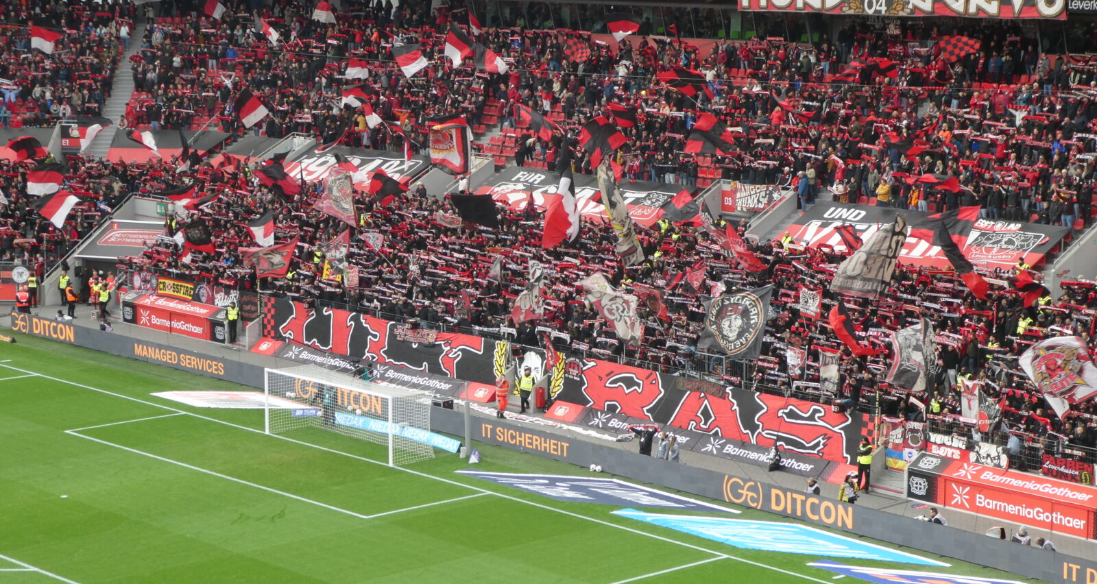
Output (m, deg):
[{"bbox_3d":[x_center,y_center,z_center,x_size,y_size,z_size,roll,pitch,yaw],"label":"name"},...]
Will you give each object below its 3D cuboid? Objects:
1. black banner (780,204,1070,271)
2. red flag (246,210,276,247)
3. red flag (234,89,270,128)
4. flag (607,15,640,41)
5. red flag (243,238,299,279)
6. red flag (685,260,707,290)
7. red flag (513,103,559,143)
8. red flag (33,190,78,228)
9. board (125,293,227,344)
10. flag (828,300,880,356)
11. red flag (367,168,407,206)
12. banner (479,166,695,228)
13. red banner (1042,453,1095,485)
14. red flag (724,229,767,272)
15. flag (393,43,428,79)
[{"bbox_3d":[14.867,-2.308,90.112,12.900,0.150,3.100,9,41,46],"label":"black banner"},{"bbox_3d":[-13.940,-3.075,107.548,1.450,1.800,0.400,-1,8,-7],"label":"red flag"},{"bbox_3d":[-16.561,-10.175,123.353,1.573,1.811,0.400,-39,1,11],"label":"red flag"},{"bbox_3d":[3.914,-13.799,115.779,1.800,1.400,0.400,1,8,2],"label":"flag"},{"bbox_3d":[-12.958,-1.577,103.357,2.550,1.950,0.450,-1,8,-7],"label":"red flag"},{"bbox_3d":[5.886,-0.684,88.571,0.900,1.200,0.250,1,8,4],"label":"red flag"},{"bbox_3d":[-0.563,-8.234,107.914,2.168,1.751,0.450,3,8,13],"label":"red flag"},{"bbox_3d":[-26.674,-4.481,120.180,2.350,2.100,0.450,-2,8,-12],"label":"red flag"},{"bbox_3d":[-17.960,1.202,107.422,0.600,1.400,9.200,-7,11,-43],"label":"board"},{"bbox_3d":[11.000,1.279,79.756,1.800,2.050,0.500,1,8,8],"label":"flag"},{"bbox_3d":[-7.798,-5.095,107.650,1.913,1.830,0.450,2,8,10],"label":"red flag"},{"bbox_3d":[1.351,-4.498,103.329,12.600,0.300,3.600,9,37,46],"label":"banner"},{"bbox_3d":[16.885,5.773,72.181,0.060,0.700,1.950,-7,11,-43],"label":"red banner"},{"bbox_3d":[7.980,-1.748,89.616,1.731,1.800,0.500,3,8,17],"label":"red flag"},{"bbox_3d":[-7.434,-12.483,119.895,1.668,1.621,0.400,-20,4,13],"label":"flag"}]

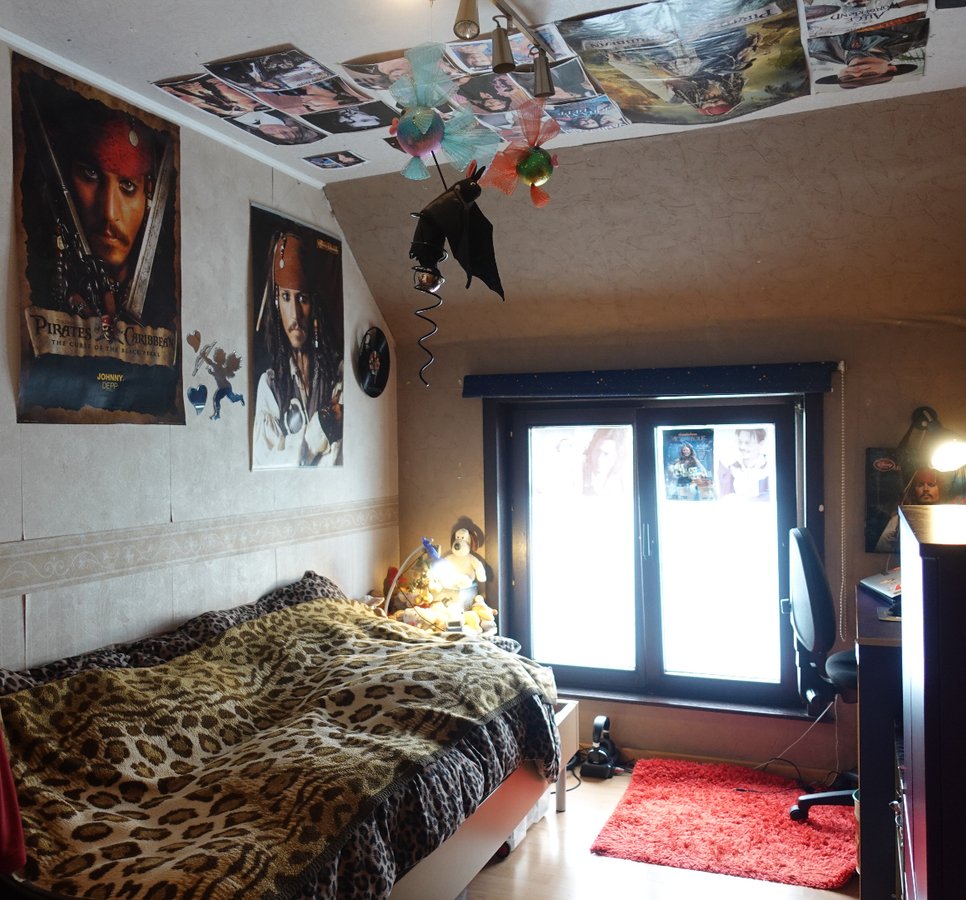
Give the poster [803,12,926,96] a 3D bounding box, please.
[{"bbox_3d":[1.040,-1.048,2.437,0.290,0.012,0.400,-1,0,23],"label":"poster"}]

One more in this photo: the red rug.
[{"bbox_3d":[0.843,1.232,3.033,0.790,0.032,0.800,-1,0,23],"label":"red rug"}]

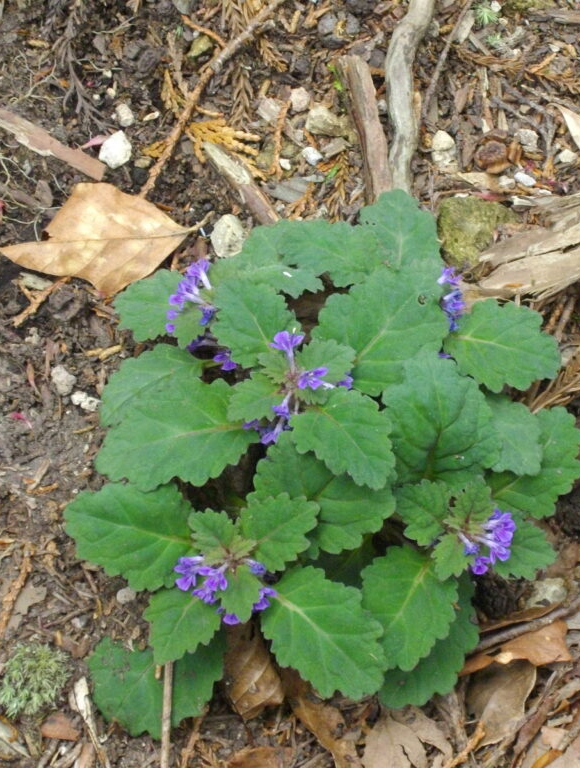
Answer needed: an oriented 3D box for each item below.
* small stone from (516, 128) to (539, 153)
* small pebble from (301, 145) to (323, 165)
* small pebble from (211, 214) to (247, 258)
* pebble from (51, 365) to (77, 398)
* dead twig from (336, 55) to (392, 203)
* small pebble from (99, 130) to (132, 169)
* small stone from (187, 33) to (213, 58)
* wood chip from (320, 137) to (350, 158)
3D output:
[{"bbox_3d":[0.097,-0.100,1.124,0.010,0.006,0.010,0,56,0],"label":"small stone"},{"bbox_3d":[0.009,-0.093,1.121,0.010,0.005,0.006,38,64,23],"label":"small pebble"},{"bbox_3d":[-0.020,-0.049,0.921,0.011,0.009,0.016,9,63,5],"label":"small pebble"},{"bbox_3d":[-0.087,-0.001,1.058,0.009,0.007,0.012,-10,57,-7],"label":"pebble"},{"bbox_3d":[0.025,-0.086,0.940,0.010,0.008,0.063,-10,63,-5],"label":"dead twig"},{"bbox_3d":[-0.071,-0.095,1.120,0.013,0.009,0.016,0,56,0],"label":"small pebble"},{"bbox_3d":[-0.031,-0.117,0.958,0.010,0.005,0.007,-36,68,-17],"label":"small stone"},{"bbox_3d":[0.017,-0.087,1.008,0.009,0.003,0.004,-28,61,-17],"label":"wood chip"}]

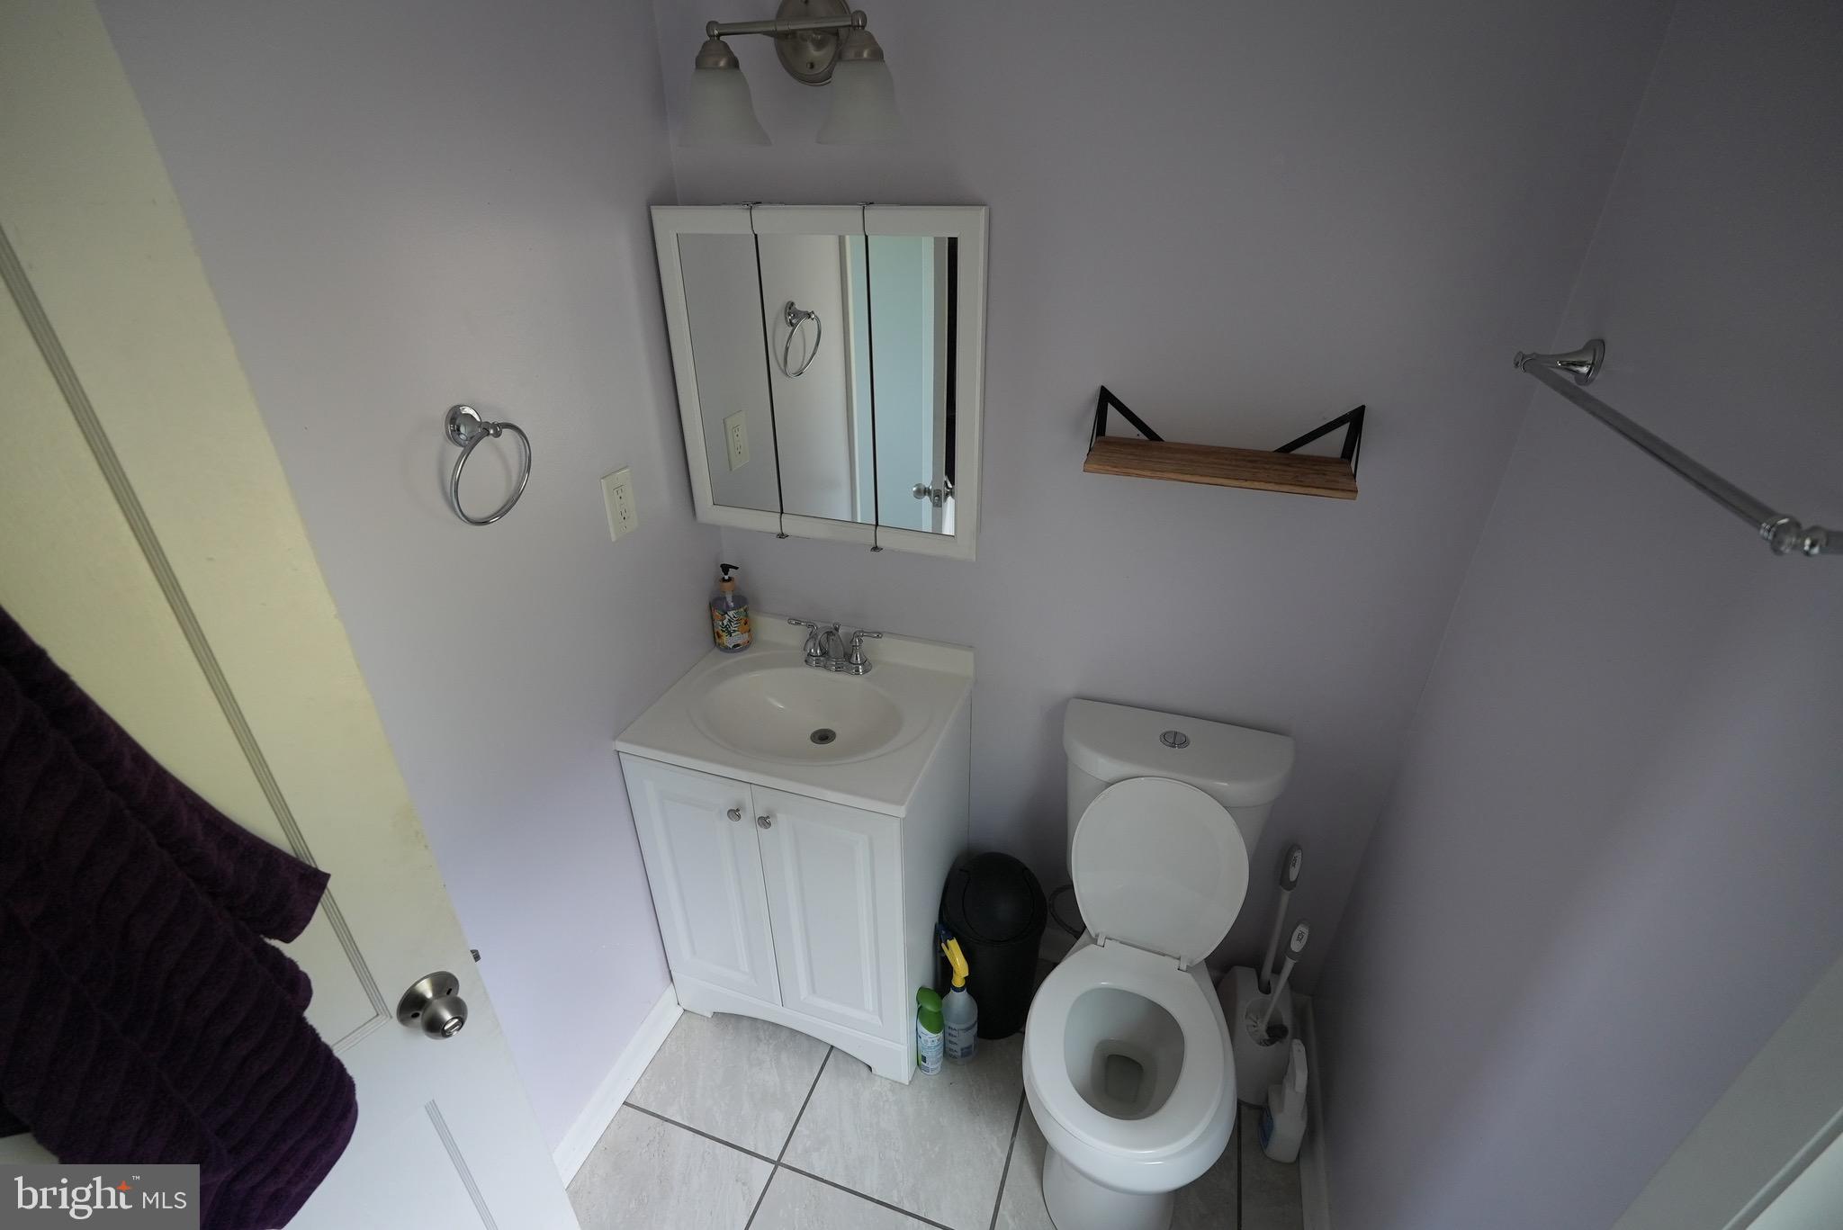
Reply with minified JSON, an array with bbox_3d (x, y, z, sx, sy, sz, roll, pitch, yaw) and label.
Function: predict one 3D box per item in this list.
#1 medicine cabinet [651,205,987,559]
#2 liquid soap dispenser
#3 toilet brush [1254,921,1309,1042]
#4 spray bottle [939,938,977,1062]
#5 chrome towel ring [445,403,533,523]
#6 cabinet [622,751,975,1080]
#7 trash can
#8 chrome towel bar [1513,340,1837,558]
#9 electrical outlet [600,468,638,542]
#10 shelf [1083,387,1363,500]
[{"bbox_3d":[-0.167,-0.444,1.564,0.617,0.606,0.117,9,30,17],"label":"medicine cabinet"},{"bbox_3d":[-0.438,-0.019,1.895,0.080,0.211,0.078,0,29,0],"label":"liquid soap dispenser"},{"bbox_3d":[0.782,0.804,1.783,0.076,0.390,0.076,9,30,17],"label":"toilet brush"},{"bbox_3d":[0.081,0.878,1.883,0.084,0.297,0.135,-11,31,-19],"label":"spray bottle"},{"bbox_3d":[-0.623,-0.213,1.189,0.068,0.185,0.161,9,30,17],"label":"chrome towel ring"},{"bbox_3d":[-0.240,0.561,1.937,0.605,0.805,0.456,9,30,17],"label":"cabinet"},{"bbox_3d":[0.165,0.768,1.927,0.244,0.444,0.244,0,29,0],"label":"trash can"},{"bbox_3d":[0.741,-0.196,0.833,0.093,0.055,0.673,9,30,17],"label":"chrome towel bar"},{"bbox_3d":[-0.557,-0.203,1.518,0.009,0.117,0.075,9,30,17],"label":"electrical outlet"},{"bbox_3d":[0.498,-0.291,1.359,0.425,0.109,0.153,9,30,17],"label":"shelf"}]

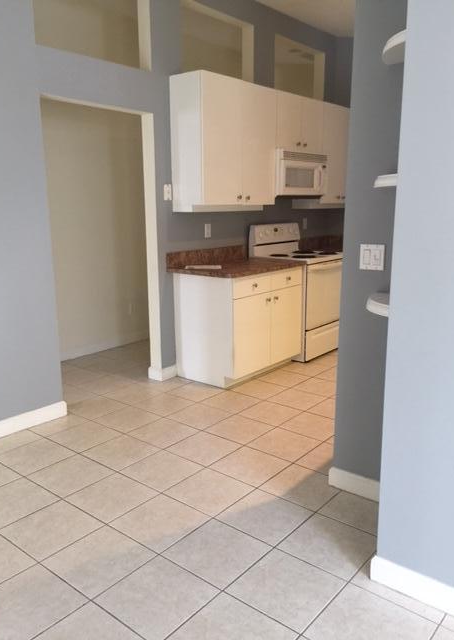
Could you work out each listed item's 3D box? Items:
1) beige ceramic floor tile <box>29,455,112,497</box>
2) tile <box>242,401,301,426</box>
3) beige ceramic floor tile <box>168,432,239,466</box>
[{"bbox_3d":[-0.817,0.814,2.814,0.330,0.010,0.330,10,16,38],"label":"beige ceramic floor tile"},{"bbox_3d":[0.297,0.646,3.687,0.335,0.010,0.335,10,16,38],"label":"tile"},{"bbox_3d":[-0.137,0.762,3.178,0.333,0.010,0.333,10,16,38],"label":"beige ceramic floor tile"}]

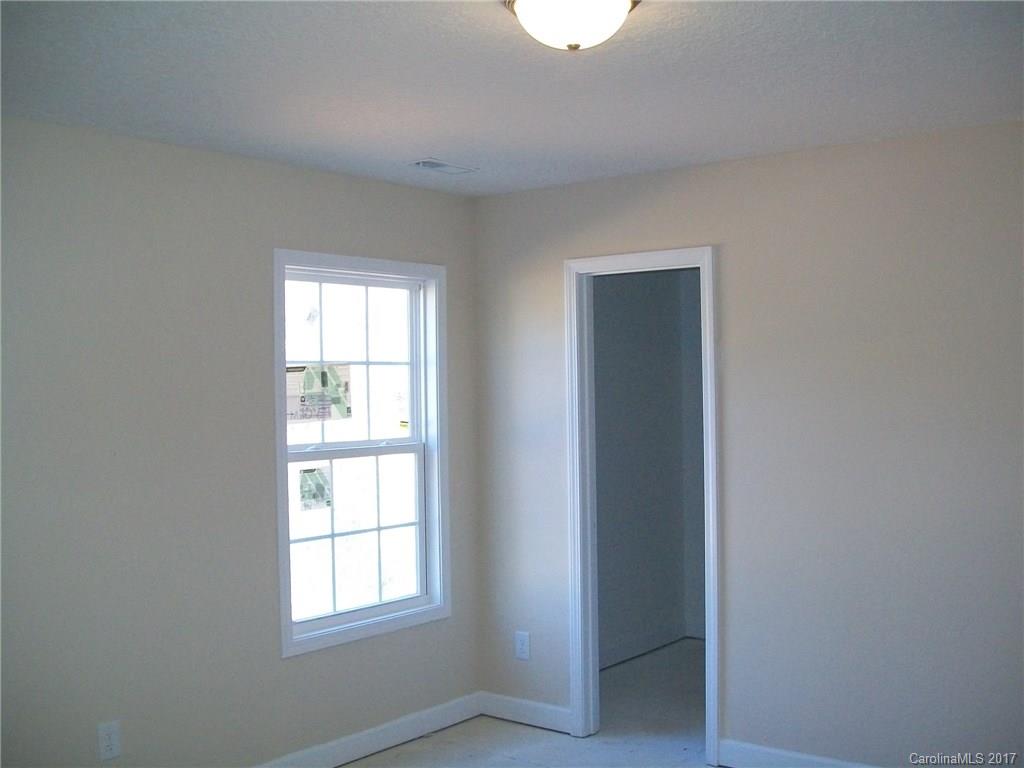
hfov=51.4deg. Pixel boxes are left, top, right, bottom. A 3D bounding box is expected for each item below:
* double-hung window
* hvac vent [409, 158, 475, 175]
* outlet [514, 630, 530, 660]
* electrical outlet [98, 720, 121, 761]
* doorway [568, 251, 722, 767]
[{"bbox_3d":[-0.641,0.270,4.503,0.120,1.595,0.978,-1,0,39],"label":"double-hung window"},{"bbox_3d":[-0.273,-0.871,4.271,0.145,0.018,0.280,-1,0,39],"label":"hvac vent"},{"bbox_3d":[0.048,1.194,4.864,0.074,0.119,0.010,-1,0,39],"label":"outlet"},{"bbox_3d":[-1.324,1.173,3.504,0.010,0.119,0.074,-1,0,39],"label":"electrical outlet"},{"bbox_3d":[0.580,0.505,4.521,0.734,2.103,0.150,-1,0,39],"label":"doorway"}]

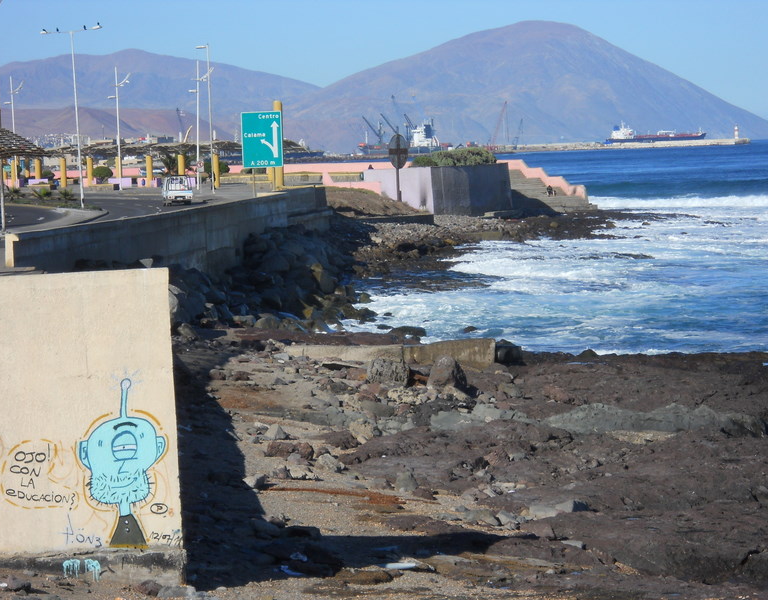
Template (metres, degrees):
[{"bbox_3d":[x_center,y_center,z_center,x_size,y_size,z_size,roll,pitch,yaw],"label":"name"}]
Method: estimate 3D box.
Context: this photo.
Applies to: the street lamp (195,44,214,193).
[{"bbox_3d":[-14.423,-14.550,249.639,1.200,12.050,0.350,-2,3,-8],"label":"street lamp"}]

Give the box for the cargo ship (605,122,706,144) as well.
[{"bbox_3d":[461.181,-284.401,5248.955,174.000,43.000,30.000,-1,3,20],"label":"cargo ship"}]

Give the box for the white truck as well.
[{"bbox_3d":[-14.021,-7.384,209.850,1.700,2.070,4.800,-2,3,-8],"label":"white truck"}]

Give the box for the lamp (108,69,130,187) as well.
[{"bbox_3d":[-25.662,-16.757,302.802,2.400,12.080,0.450,-3,3,-20],"label":"lamp"}]

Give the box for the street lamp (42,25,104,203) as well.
[{"bbox_3d":[-20.605,-12.175,206.706,4.150,12.100,0.400,-2,3,0],"label":"street lamp"}]

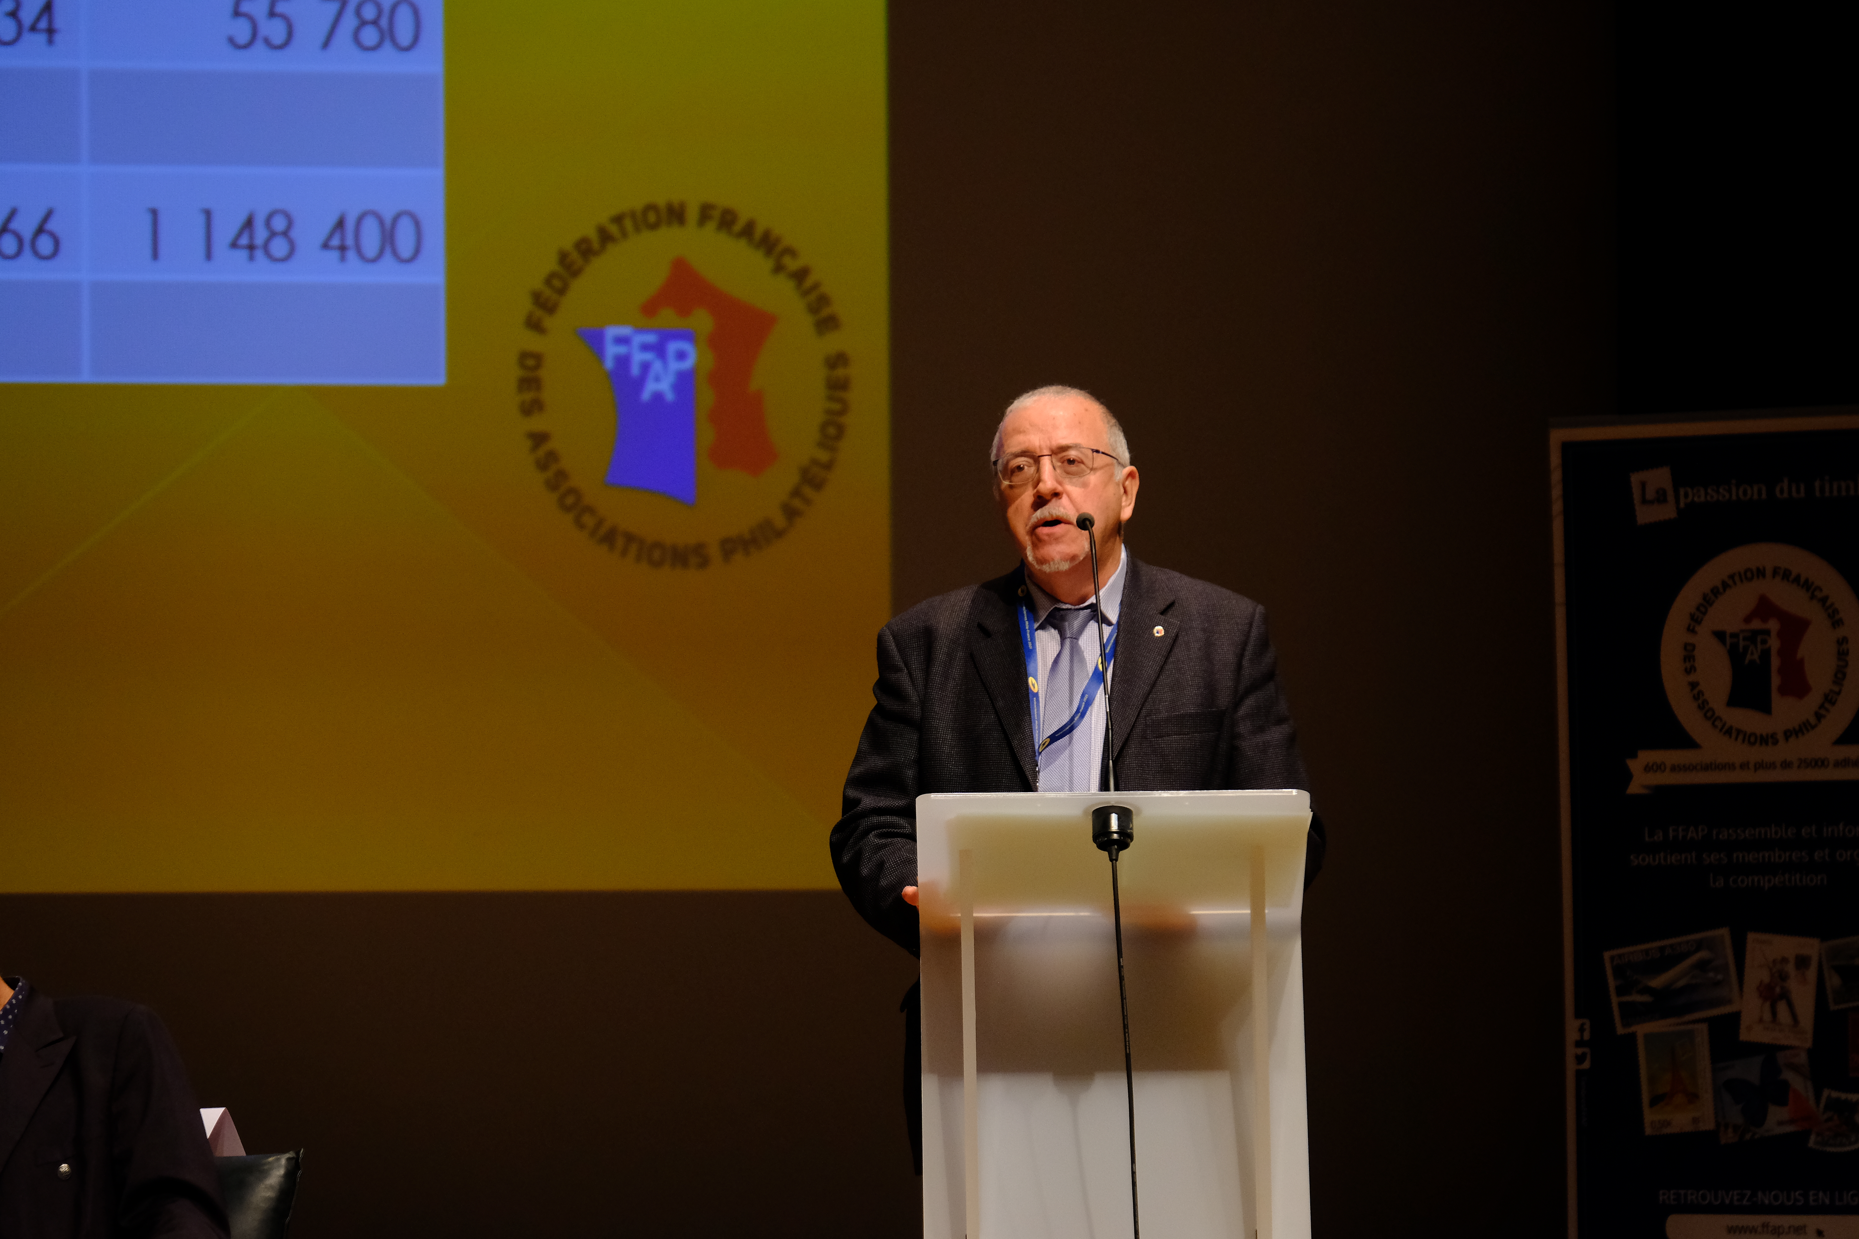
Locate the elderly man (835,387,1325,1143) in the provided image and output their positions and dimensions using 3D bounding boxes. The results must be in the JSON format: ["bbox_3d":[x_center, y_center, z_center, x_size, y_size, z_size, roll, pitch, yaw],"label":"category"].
[{"bbox_3d":[0.190,0.570,10.480,0.610,1.720,0.460,-1,-2,7],"label":"elderly man"}]

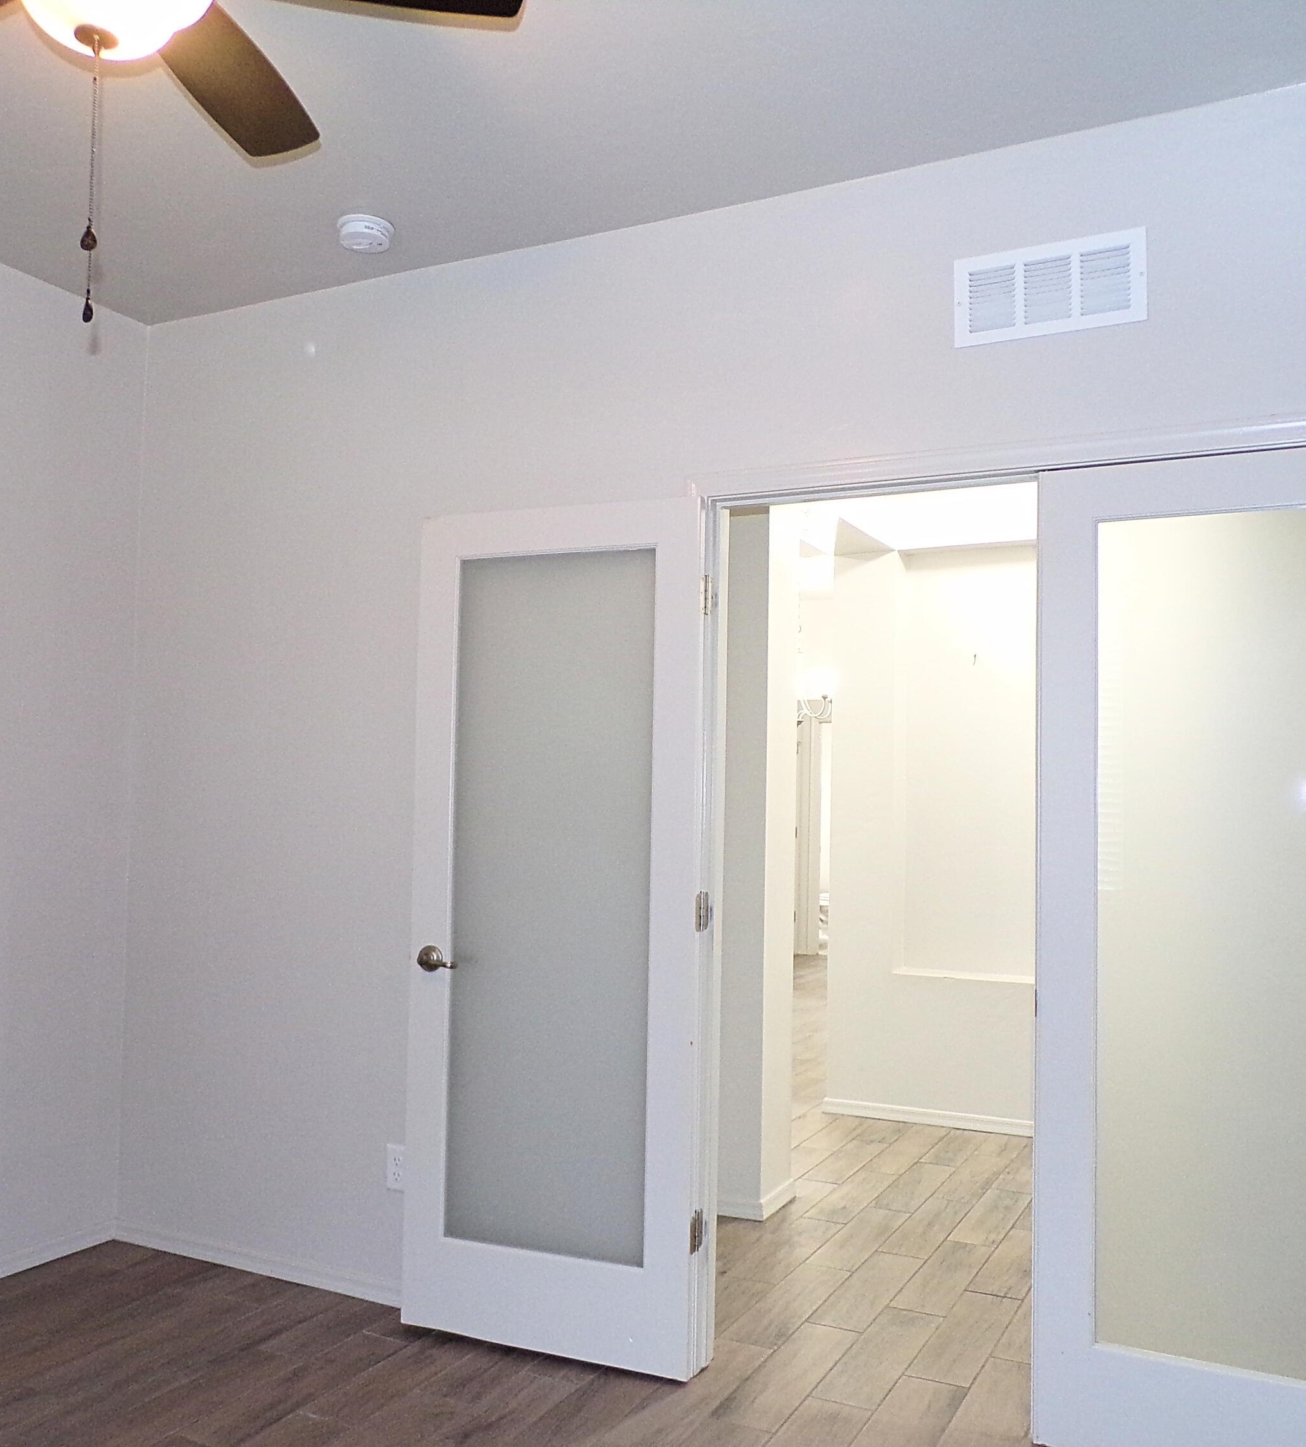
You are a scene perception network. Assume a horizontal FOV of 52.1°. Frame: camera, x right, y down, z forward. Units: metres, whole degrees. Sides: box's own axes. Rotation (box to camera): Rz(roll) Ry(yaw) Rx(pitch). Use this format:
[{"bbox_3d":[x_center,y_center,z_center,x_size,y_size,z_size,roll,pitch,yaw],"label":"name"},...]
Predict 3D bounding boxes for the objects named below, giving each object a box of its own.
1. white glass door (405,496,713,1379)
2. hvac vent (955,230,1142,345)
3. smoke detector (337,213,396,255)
[{"bbox_3d":[-0.250,0.479,3.236,0.767,2.020,0.042,0,-3,24],"label":"white glass door"},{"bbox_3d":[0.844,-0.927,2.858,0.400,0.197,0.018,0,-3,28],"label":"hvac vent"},{"bbox_3d":[-0.724,-1.234,3.378,0.140,0.047,0.140,1,-3,0],"label":"smoke detector"}]

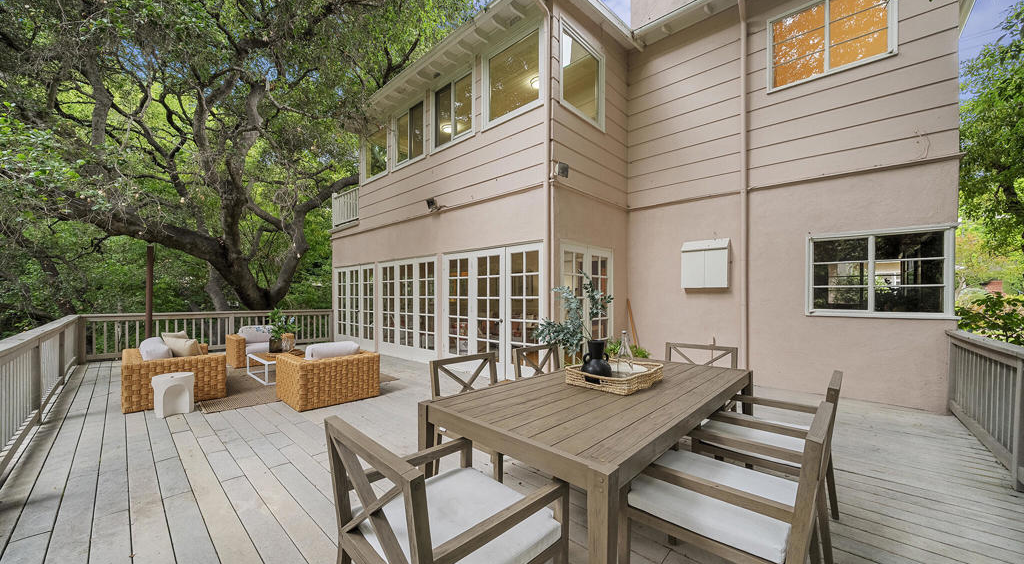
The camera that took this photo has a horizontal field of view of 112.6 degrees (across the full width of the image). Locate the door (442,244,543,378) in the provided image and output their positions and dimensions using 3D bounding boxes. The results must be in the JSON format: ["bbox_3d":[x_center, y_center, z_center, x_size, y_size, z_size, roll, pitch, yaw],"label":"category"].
[{"bbox_3d":[-0.432,0.498,5.620,2.345,2.085,0.110,-1,-2,41],"label":"door"}]

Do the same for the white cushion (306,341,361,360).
[{"bbox_3d":[-2.220,0.938,4.270,0.200,0.360,0.630,-2,-3,41],"label":"white cushion"}]

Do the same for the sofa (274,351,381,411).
[{"bbox_3d":[-2.366,1.206,4.410,0.840,0.545,0.910,-2,-3,41],"label":"sofa"}]

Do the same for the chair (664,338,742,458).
[{"bbox_3d":[1.507,0.999,2.896,0.580,0.860,0.620,-1,-2,44],"label":"chair"}]

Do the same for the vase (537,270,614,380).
[{"bbox_3d":[0.410,0.281,2.200,0.480,0.690,0.380,0,-2,3],"label":"vase"}]

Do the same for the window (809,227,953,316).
[{"bbox_3d":[4.408,-0.090,4.160,1.249,1.061,0.110,-1,-2,41],"label":"window"}]

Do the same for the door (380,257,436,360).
[{"bbox_3d":[-2.150,0.558,6.900,2.060,2.050,0.110,-2,-3,42],"label":"door"}]

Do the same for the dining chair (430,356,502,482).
[{"bbox_3d":[-0.123,0.961,2.257,0.560,0.870,0.630,2,-3,-44],"label":"dining chair"}]

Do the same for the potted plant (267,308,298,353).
[{"bbox_3d":[-3.952,0.827,5.850,0.450,0.760,0.450,-1,-2,41],"label":"potted plant"}]

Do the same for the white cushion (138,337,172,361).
[{"bbox_3d":[-4.440,0.911,4.280,0.260,0.420,0.580,1,-2,-43],"label":"white cushion"}]

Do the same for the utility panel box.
[{"bbox_3d":[3.003,-0.278,5.304,0.635,0.761,0.190,-1,-2,41],"label":"utility panel box"}]

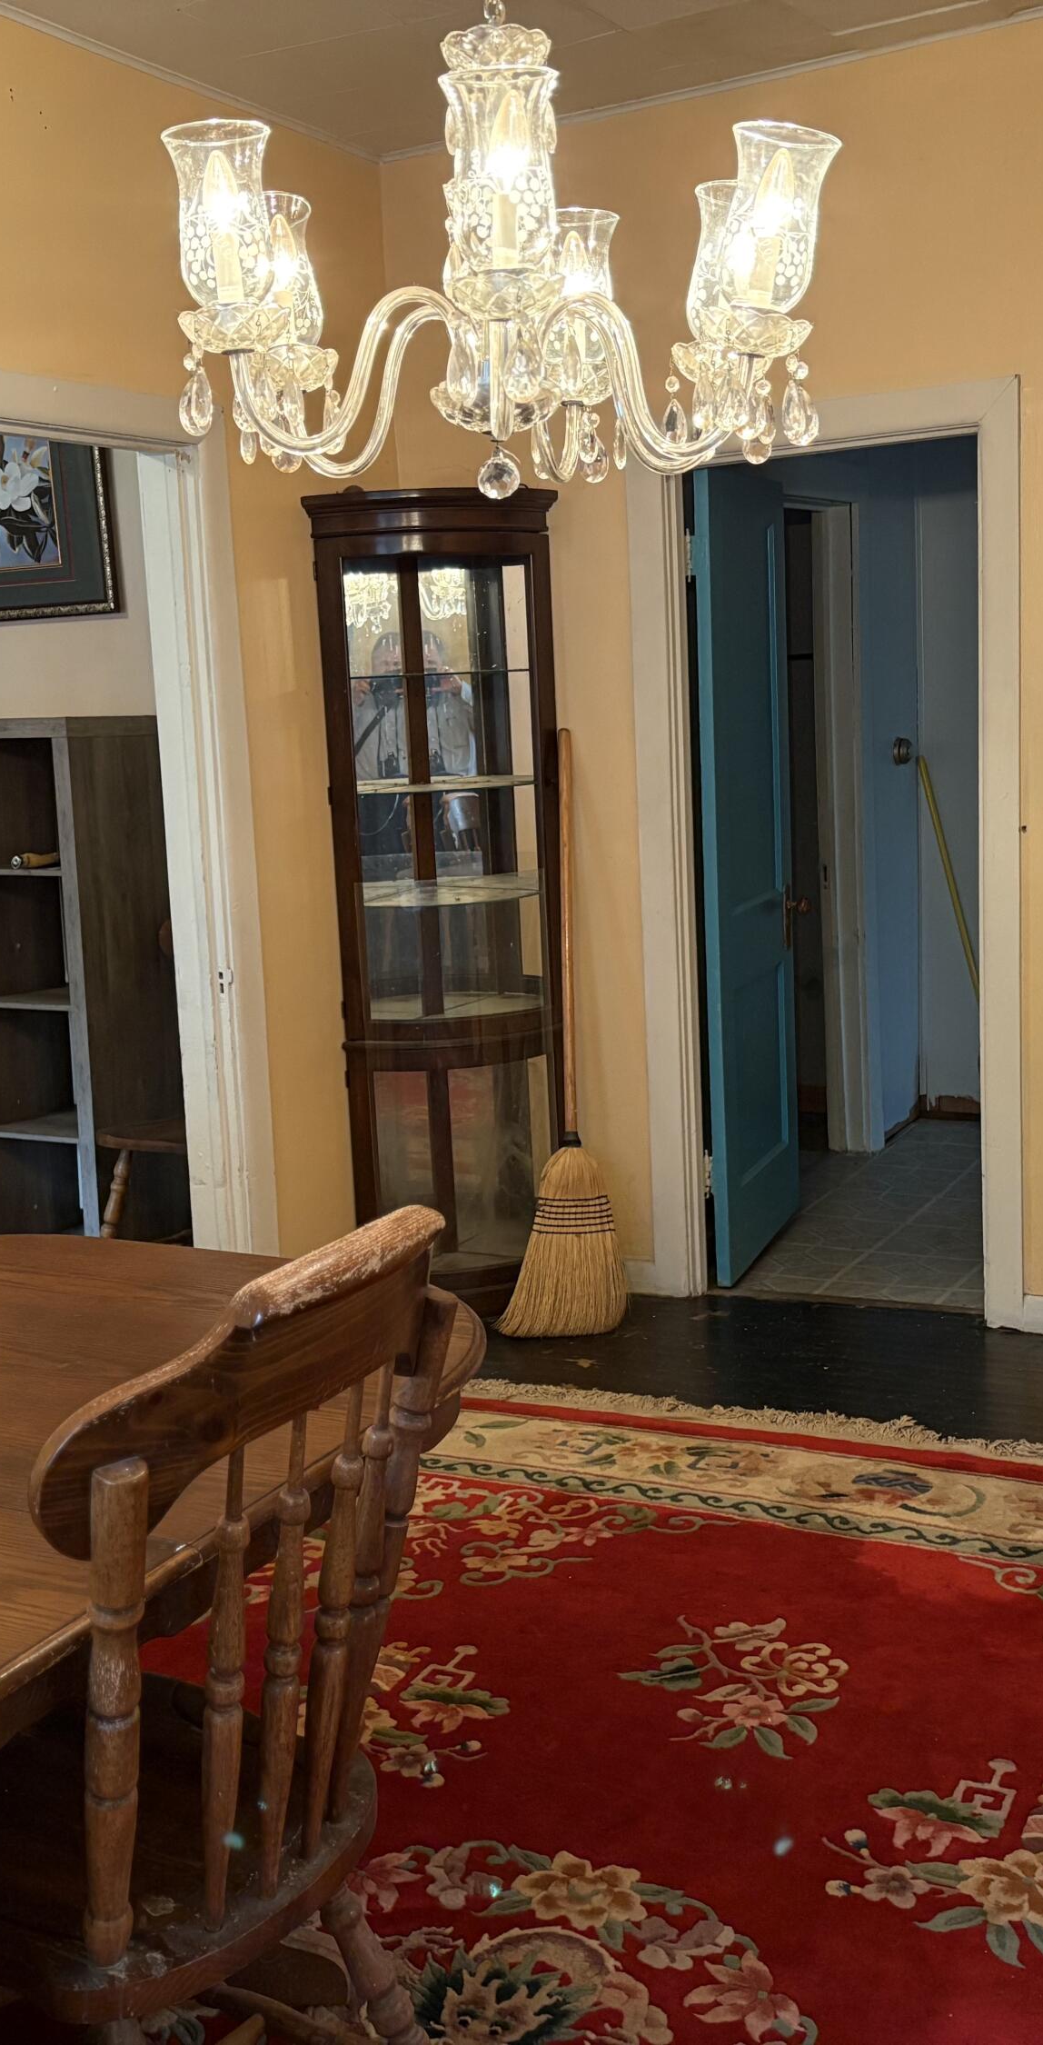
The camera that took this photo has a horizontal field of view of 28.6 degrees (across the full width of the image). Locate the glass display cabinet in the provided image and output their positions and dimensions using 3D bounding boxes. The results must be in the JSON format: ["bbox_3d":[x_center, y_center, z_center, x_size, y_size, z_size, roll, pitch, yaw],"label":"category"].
[{"bbox_3d":[-0.200,-0.296,5.184,0.625,2.012,0.390,-5,9,-16],"label":"glass display cabinet"}]

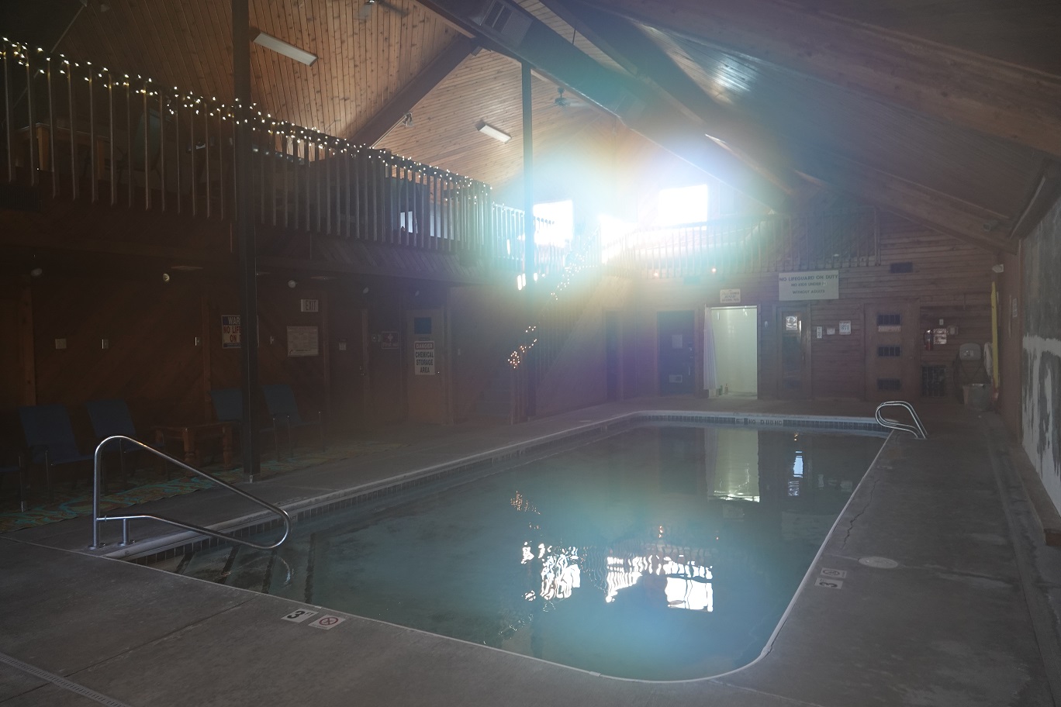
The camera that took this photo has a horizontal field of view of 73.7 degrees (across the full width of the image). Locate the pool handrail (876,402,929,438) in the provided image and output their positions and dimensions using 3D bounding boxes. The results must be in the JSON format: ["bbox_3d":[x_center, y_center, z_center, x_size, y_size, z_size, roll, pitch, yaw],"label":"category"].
[{"bbox_3d":[5.398,0.955,10.280,0.670,0.490,0.460,0,2,31],"label":"pool handrail"}]

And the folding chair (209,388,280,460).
[{"bbox_3d":[-3.703,0.946,9.047,0.690,0.920,0.580,0,2,31],"label":"folding chair"}]

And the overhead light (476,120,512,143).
[{"bbox_3d":[-0.877,-5.467,17.509,0.225,0.100,1.210,-31,-14,28],"label":"overhead light"}]

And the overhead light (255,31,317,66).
[{"bbox_3d":[-4.188,-5.220,12.059,0.225,0.100,1.210,-31,-14,28],"label":"overhead light"}]

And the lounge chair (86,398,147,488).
[{"bbox_3d":[-4.529,0.993,7.970,0.690,0.920,0.580,0,2,31],"label":"lounge chair"}]

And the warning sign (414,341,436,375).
[{"bbox_3d":[-1.887,0.086,12.614,0.457,0.610,0.015,0,2,31],"label":"warning sign"}]

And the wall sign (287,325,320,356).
[{"bbox_3d":[-3.469,-0.184,10.827,0.020,0.457,0.610,0,2,31],"label":"wall sign"}]

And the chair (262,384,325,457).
[{"bbox_3d":[-3.284,0.918,9.739,0.690,0.920,0.580,0,2,31],"label":"chair"}]

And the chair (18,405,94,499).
[{"bbox_3d":[-4.934,1.016,7.455,0.690,0.920,0.580,0,2,31],"label":"chair"}]

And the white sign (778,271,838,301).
[{"bbox_3d":[5.941,-1.447,15.157,1.230,0.610,0.025,0,2,31],"label":"white sign"}]

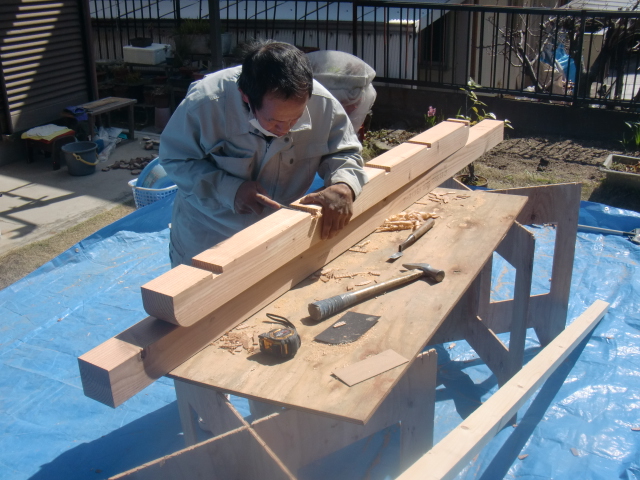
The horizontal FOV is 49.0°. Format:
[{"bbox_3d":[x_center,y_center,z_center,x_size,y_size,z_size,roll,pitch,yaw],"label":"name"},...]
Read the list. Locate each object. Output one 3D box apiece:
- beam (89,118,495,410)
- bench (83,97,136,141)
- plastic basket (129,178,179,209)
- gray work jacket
[{"bbox_3d":[0.179,-0.110,2.362,0.090,0.090,2.381,13,27,30],"label":"beam"},{"bbox_3d":[-1.908,-1.007,6.184,0.310,0.370,0.600,10,26,26],"label":"bench"},{"bbox_3d":[-1.065,-0.272,4.600,0.420,0.210,0.390,-1,23,1],"label":"plastic basket"},{"bbox_3d":[-0.176,-0.230,2.110,0.560,0.570,0.420,-14,44,-27],"label":"gray work jacket"}]

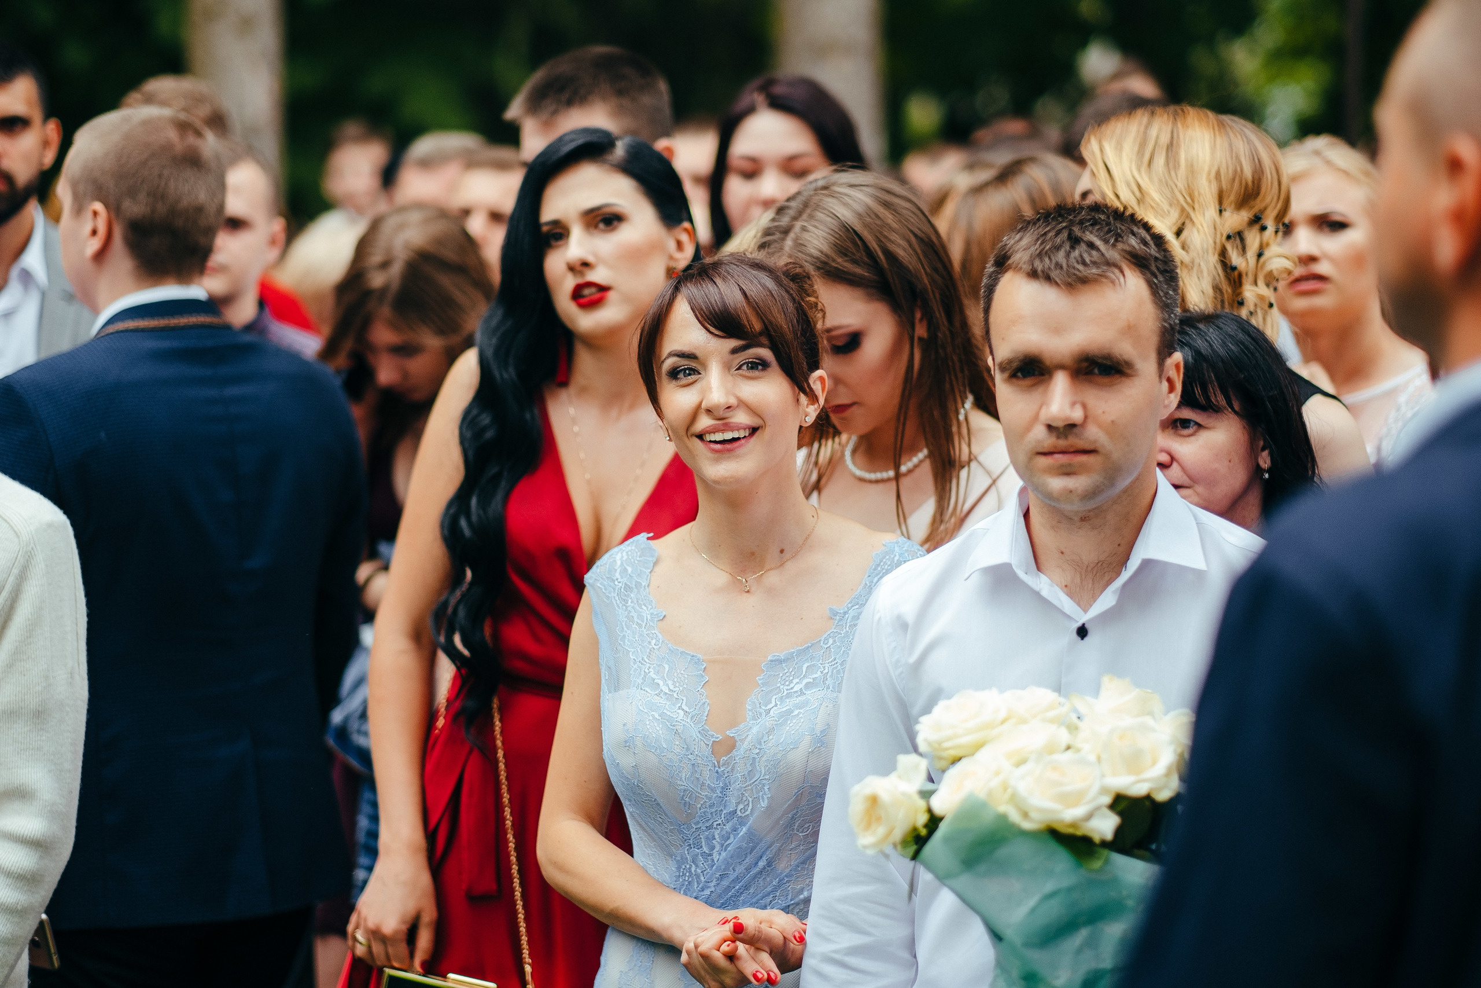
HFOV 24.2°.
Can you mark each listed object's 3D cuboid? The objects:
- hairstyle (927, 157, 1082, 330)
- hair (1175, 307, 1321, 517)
[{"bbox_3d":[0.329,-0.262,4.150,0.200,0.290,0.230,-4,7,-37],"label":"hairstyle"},{"bbox_3d":[0.515,-0.075,3.650,0.200,0.250,0.230,5,7,40],"label":"hair"}]

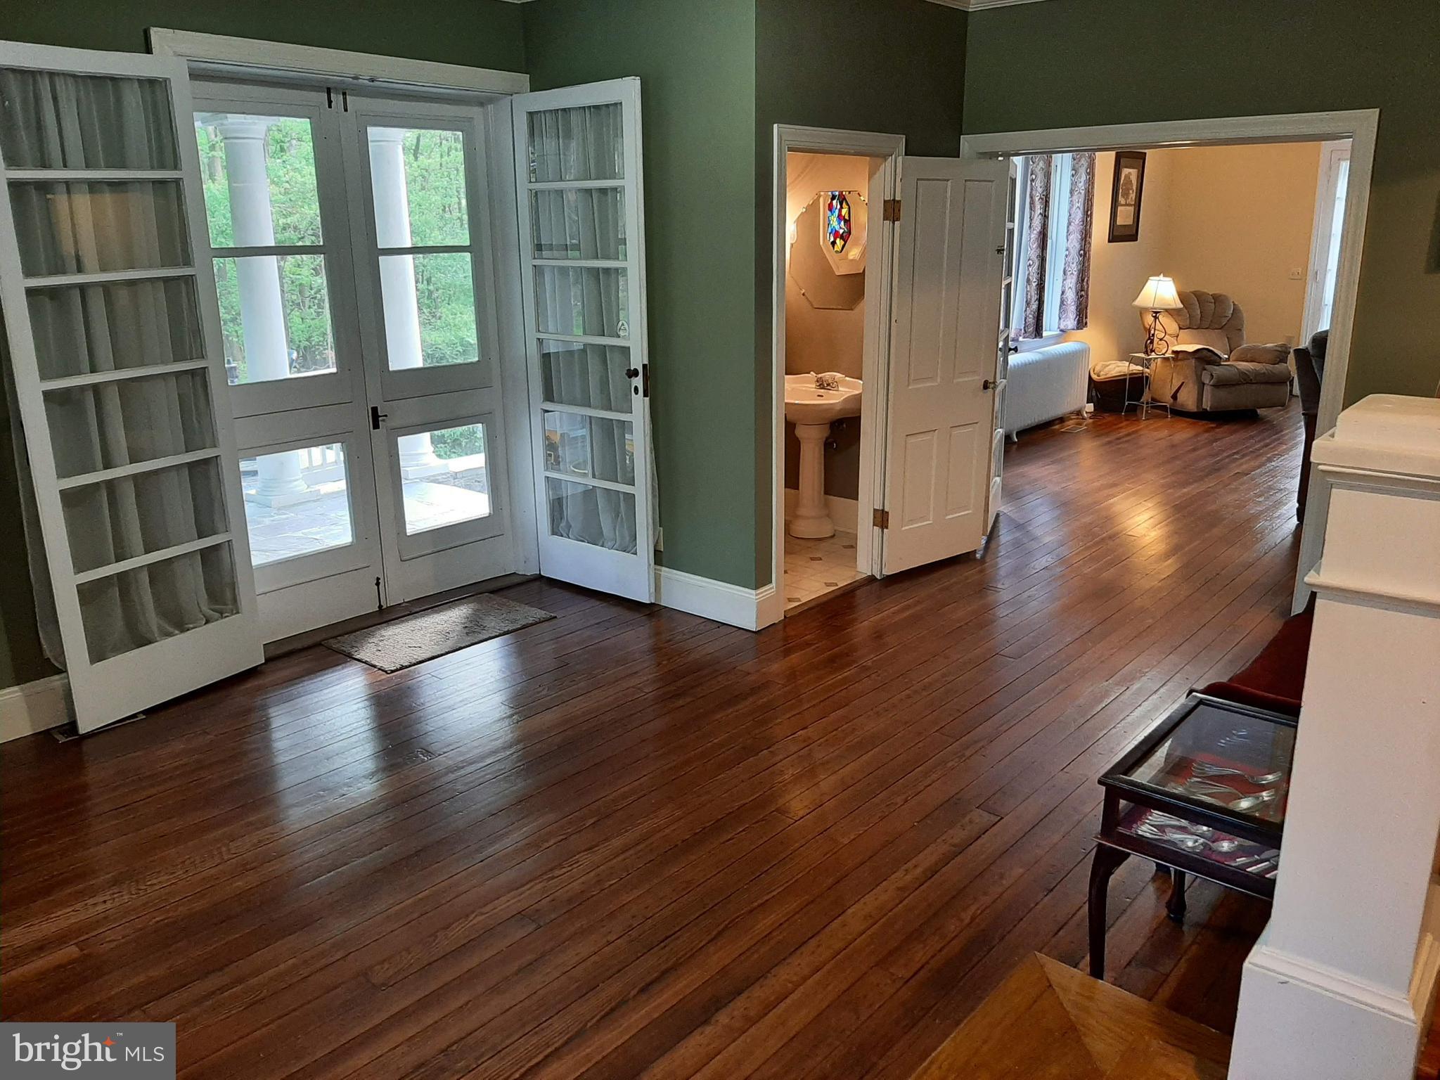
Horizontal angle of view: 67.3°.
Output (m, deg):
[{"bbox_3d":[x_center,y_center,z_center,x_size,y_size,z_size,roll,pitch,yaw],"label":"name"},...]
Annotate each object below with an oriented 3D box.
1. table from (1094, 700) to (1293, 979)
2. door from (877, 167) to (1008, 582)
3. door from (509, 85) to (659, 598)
[{"bbox_3d":[1.157,0.772,2.394,0.480,0.605,0.565,13,21,40],"label":"table"},{"bbox_3d":[1.111,-0.856,5.465,0.725,2.015,0.050,-12,20,-35],"label":"door"},{"bbox_3d":[-0.618,-0.875,5.074,0.739,2.301,0.055,10,19,33],"label":"door"}]

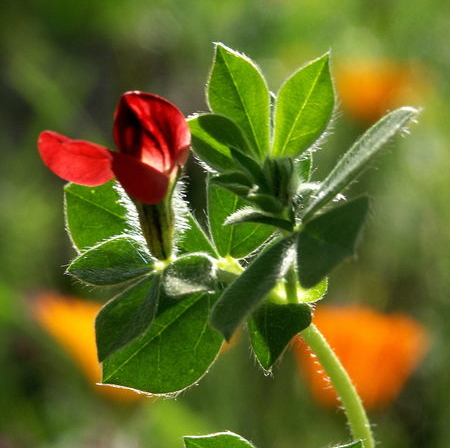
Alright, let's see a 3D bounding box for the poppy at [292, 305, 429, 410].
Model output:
[{"bbox_3d":[0.038,0.037,0.960,0.037,0.029,0.037,0,14,0],"label":"poppy"}]

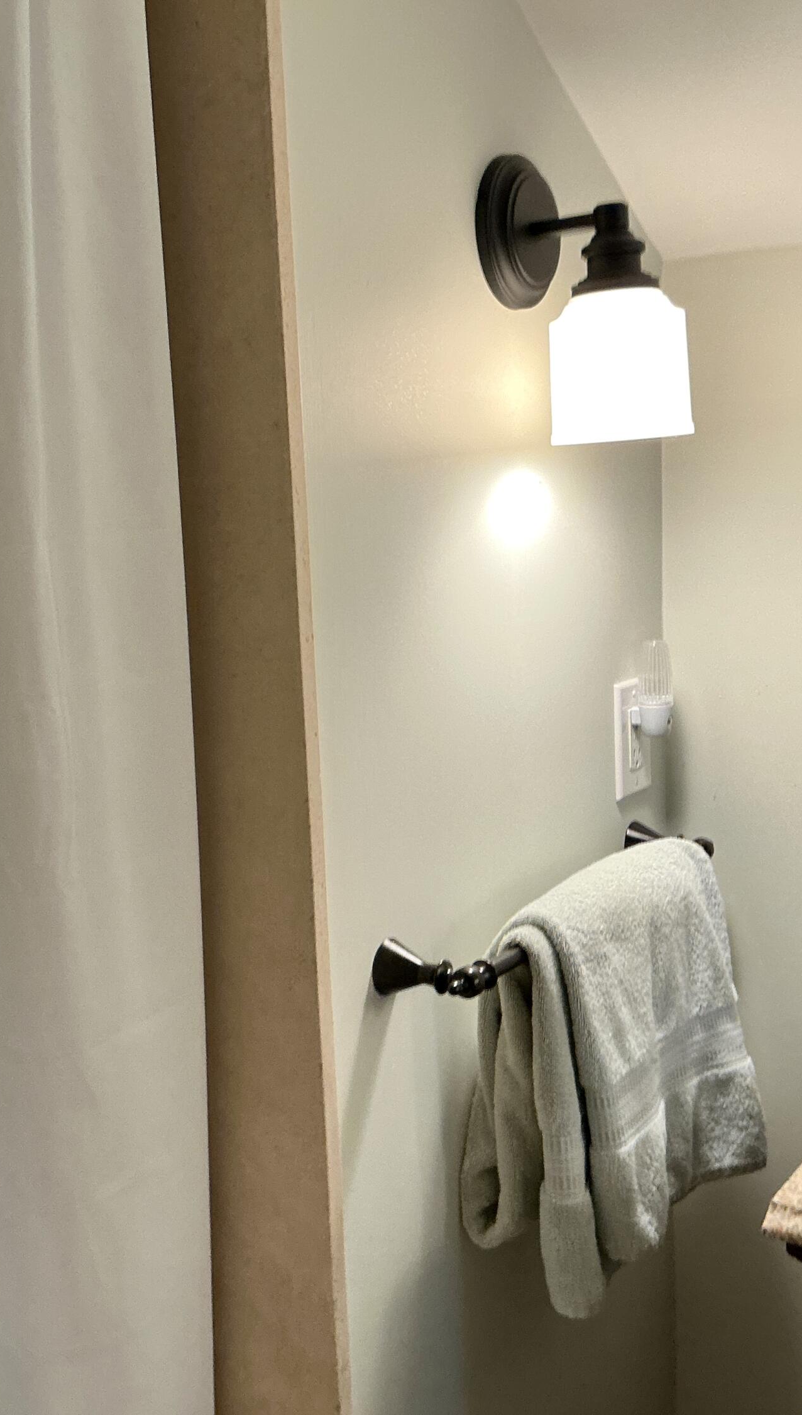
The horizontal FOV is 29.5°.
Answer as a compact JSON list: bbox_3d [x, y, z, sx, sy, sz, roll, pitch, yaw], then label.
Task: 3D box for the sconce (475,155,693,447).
[{"bbox_3d":[0.166,-0.347,1.276,0.159,0.245,0.129,3,10,33],"label":"sconce"}]

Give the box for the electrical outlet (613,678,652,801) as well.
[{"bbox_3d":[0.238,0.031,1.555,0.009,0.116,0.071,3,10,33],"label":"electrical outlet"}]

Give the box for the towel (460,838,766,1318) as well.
[{"bbox_3d":[0.202,0.311,1.372,0.132,0.344,0.395,3,10,33],"label":"towel"}]

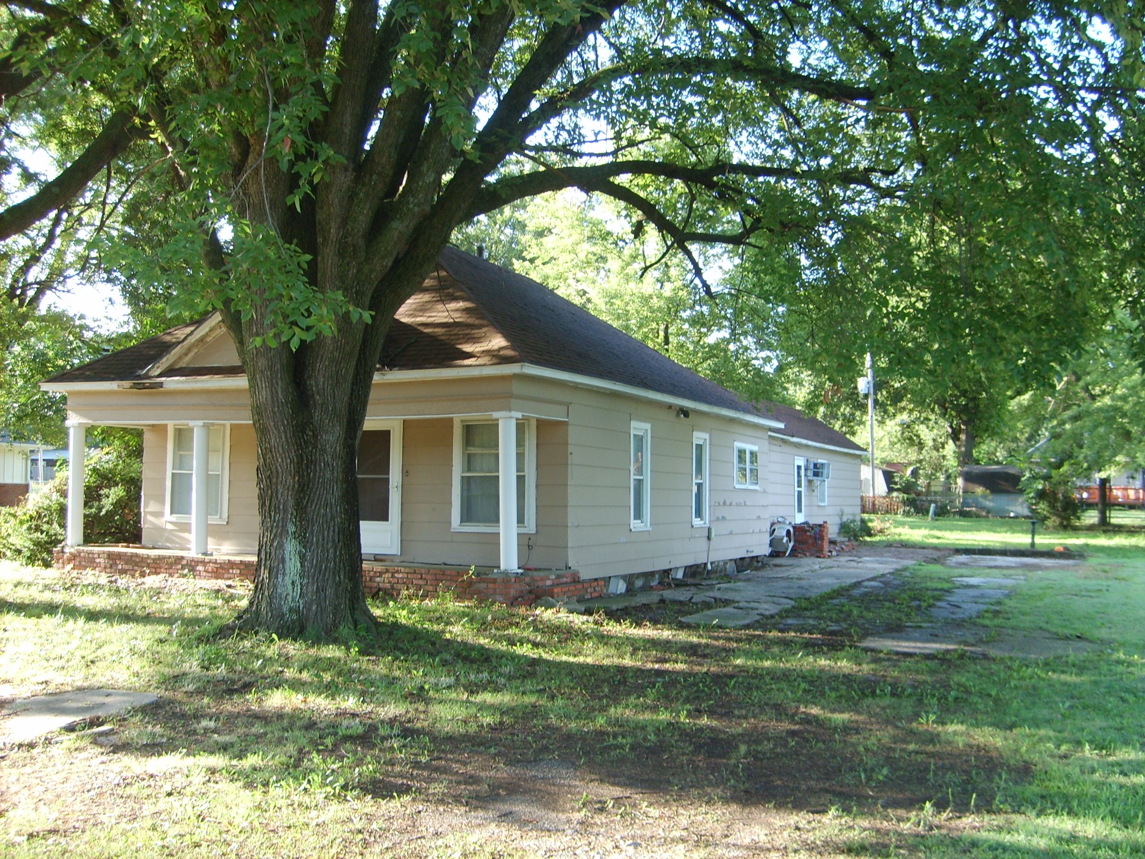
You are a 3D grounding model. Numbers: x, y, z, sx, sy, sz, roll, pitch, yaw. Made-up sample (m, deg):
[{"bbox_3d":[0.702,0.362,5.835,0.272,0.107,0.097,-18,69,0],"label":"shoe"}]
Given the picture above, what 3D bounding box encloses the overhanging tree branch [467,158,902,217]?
[{"bbox_3d":[1.241,-2.675,12.800,4.800,0.800,1.300,1,-3,0],"label":"overhanging tree branch"}]

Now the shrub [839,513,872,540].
[{"bbox_3d":[9.122,3.141,37.300,1.100,0.900,1.000,1,-3,0],"label":"shrub"}]

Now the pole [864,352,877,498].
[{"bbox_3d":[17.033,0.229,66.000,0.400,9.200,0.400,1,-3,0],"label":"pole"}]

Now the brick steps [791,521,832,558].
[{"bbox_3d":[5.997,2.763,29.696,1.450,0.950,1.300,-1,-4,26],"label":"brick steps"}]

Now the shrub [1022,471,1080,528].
[{"bbox_3d":[20.688,2.994,50.000,2.400,2.550,2.300,1,-3,0],"label":"shrub"}]

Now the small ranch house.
[{"bbox_3d":[1.272,0.040,28.259,8.750,6.000,26.400,-1,-4,26],"label":"small ranch house"}]

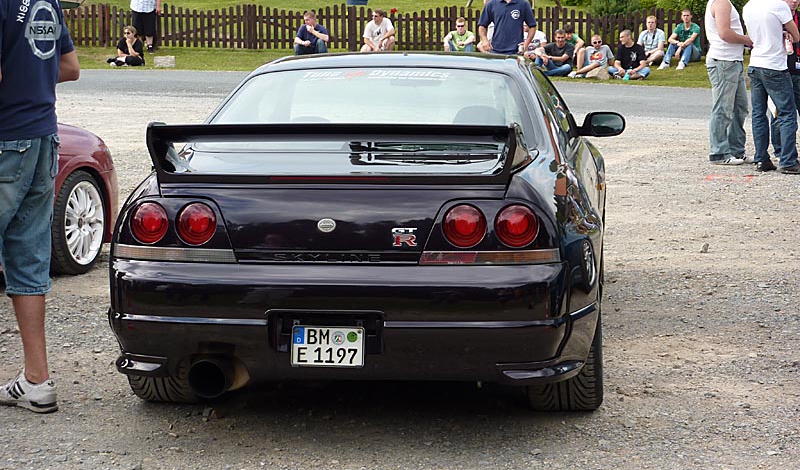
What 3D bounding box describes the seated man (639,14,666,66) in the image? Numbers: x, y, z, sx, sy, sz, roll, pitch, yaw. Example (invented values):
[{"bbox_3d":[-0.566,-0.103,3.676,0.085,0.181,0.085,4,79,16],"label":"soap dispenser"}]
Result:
[{"bbox_3d":[4.292,-3.311,28.400,0.560,0.860,0.750,2,9,18],"label":"seated man"}]

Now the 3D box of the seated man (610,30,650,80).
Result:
[{"bbox_3d":[3.832,-2.986,27.600,0.700,0.810,0.680,0,8,5],"label":"seated man"}]

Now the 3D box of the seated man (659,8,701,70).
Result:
[{"bbox_3d":[4.720,-3.290,28.000,0.540,0.970,0.820,4,10,30],"label":"seated man"}]

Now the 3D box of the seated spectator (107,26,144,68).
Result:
[{"bbox_3d":[-5.114,-3.521,31.000,0.680,0.770,0.550,-9,11,-43],"label":"seated spectator"}]

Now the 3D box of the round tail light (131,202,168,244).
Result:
[{"bbox_3d":[-0.842,-0.040,5.600,0.146,0.146,0.060,1,8,13],"label":"round tail light"}]

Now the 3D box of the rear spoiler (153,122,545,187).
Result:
[{"bbox_3d":[-0.200,-0.282,5.690,1.270,0.200,0.360,1,8,7],"label":"rear spoiler"}]

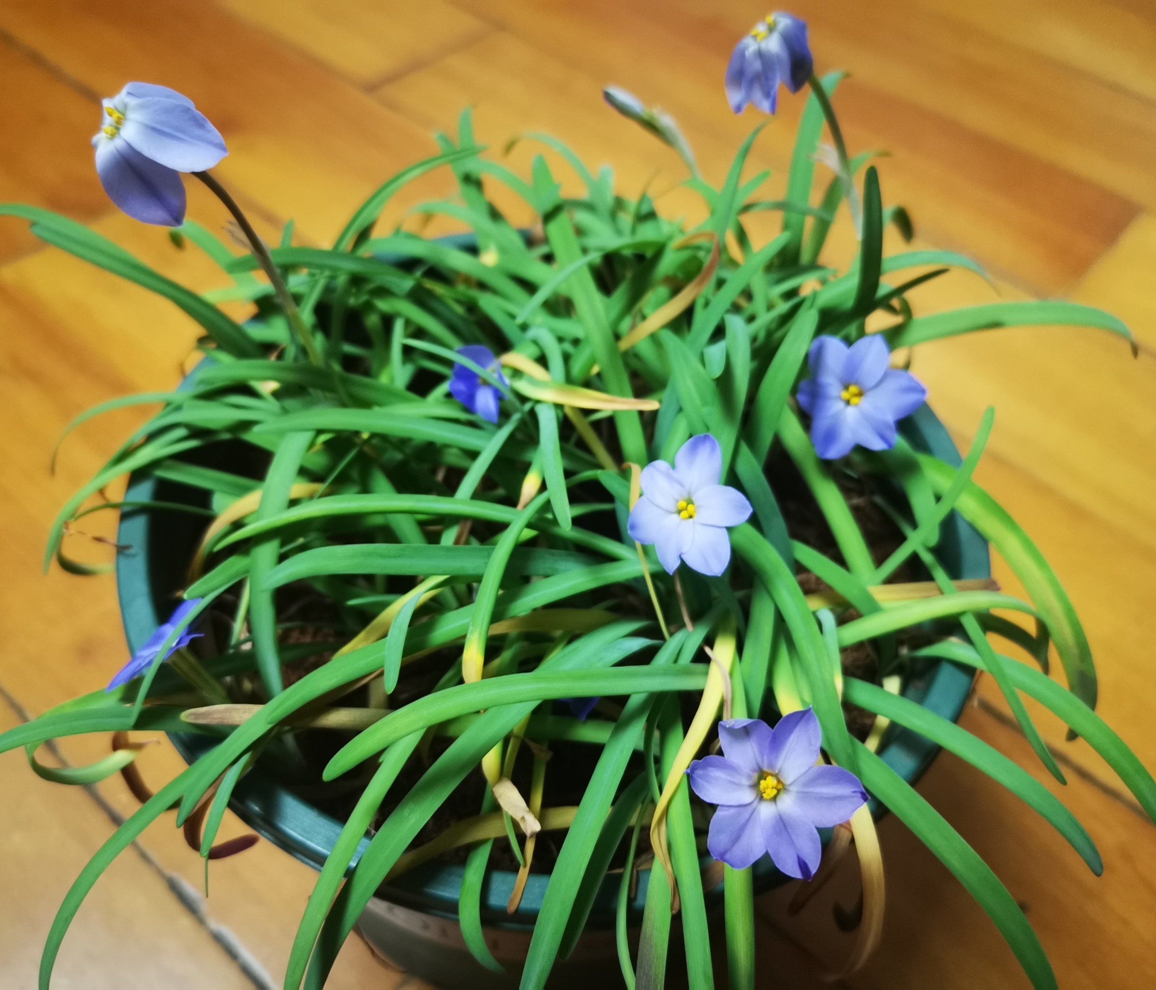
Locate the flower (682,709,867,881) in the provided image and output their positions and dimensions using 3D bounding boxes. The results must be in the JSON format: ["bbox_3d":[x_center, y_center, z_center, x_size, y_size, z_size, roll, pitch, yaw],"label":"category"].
[{"bbox_3d":[0.040,0.060,0.207,0.036,0.013,0.035,0,73,8],"label":"flower"}]

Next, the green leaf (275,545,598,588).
[{"bbox_3d":[-0.032,0.016,0.232,0.077,0.017,0.010,-2,50,-9],"label":"green leaf"}]

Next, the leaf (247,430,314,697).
[{"bbox_3d":[-0.072,0.015,0.247,0.010,0.010,0.066,4,83,0],"label":"leaf"}]

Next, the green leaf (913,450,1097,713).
[{"bbox_3d":[0.113,0.021,0.267,0.007,0.020,0.076,-28,77,-4],"label":"green leaf"}]

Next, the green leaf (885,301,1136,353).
[{"bbox_3d":[0.131,-0.047,0.296,0.088,0.018,0.006,-1,49,-18],"label":"green leaf"}]

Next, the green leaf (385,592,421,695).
[{"bbox_3d":[-0.041,0.035,0.242,0.004,0.006,0.024,18,90,11],"label":"green leaf"}]

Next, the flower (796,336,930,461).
[{"bbox_3d":[0.075,-0.025,0.274,0.034,0.014,0.033,20,94,13],"label":"flower"}]

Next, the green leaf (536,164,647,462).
[{"bbox_3d":[0.004,-0.056,0.299,0.009,0.012,0.096,-19,85,2],"label":"green leaf"}]

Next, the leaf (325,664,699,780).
[{"bbox_3d":[-0.015,0.046,0.223,0.085,0.013,0.007,-14,35,-2],"label":"leaf"}]

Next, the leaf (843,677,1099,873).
[{"bbox_3d":[0.083,0.057,0.209,0.065,0.017,0.008,35,55,5],"label":"leaf"}]

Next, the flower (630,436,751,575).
[{"bbox_3d":[0.028,0.003,0.259,0.031,0.014,0.035,11,89,6],"label":"flower"}]

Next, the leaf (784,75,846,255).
[{"bbox_3d":[0.070,-0.098,0.310,0.009,0.056,0.010,13,23,8],"label":"leaf"}]

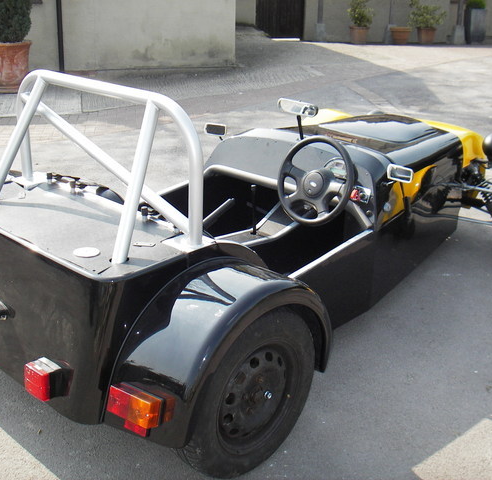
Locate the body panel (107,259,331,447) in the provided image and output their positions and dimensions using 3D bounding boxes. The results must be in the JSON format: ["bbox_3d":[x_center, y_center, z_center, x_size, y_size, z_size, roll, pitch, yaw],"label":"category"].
[{"bbox_3d":[-0.066,0.334,2.307,0.291,0.446,0.781,20,30,40],"label":"body panel"}]

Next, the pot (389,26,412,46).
[{"bbox_3d":[2.938,-3.844,13.245,0.407,0.289,0.407,0,22,0],"label":"pot"}]

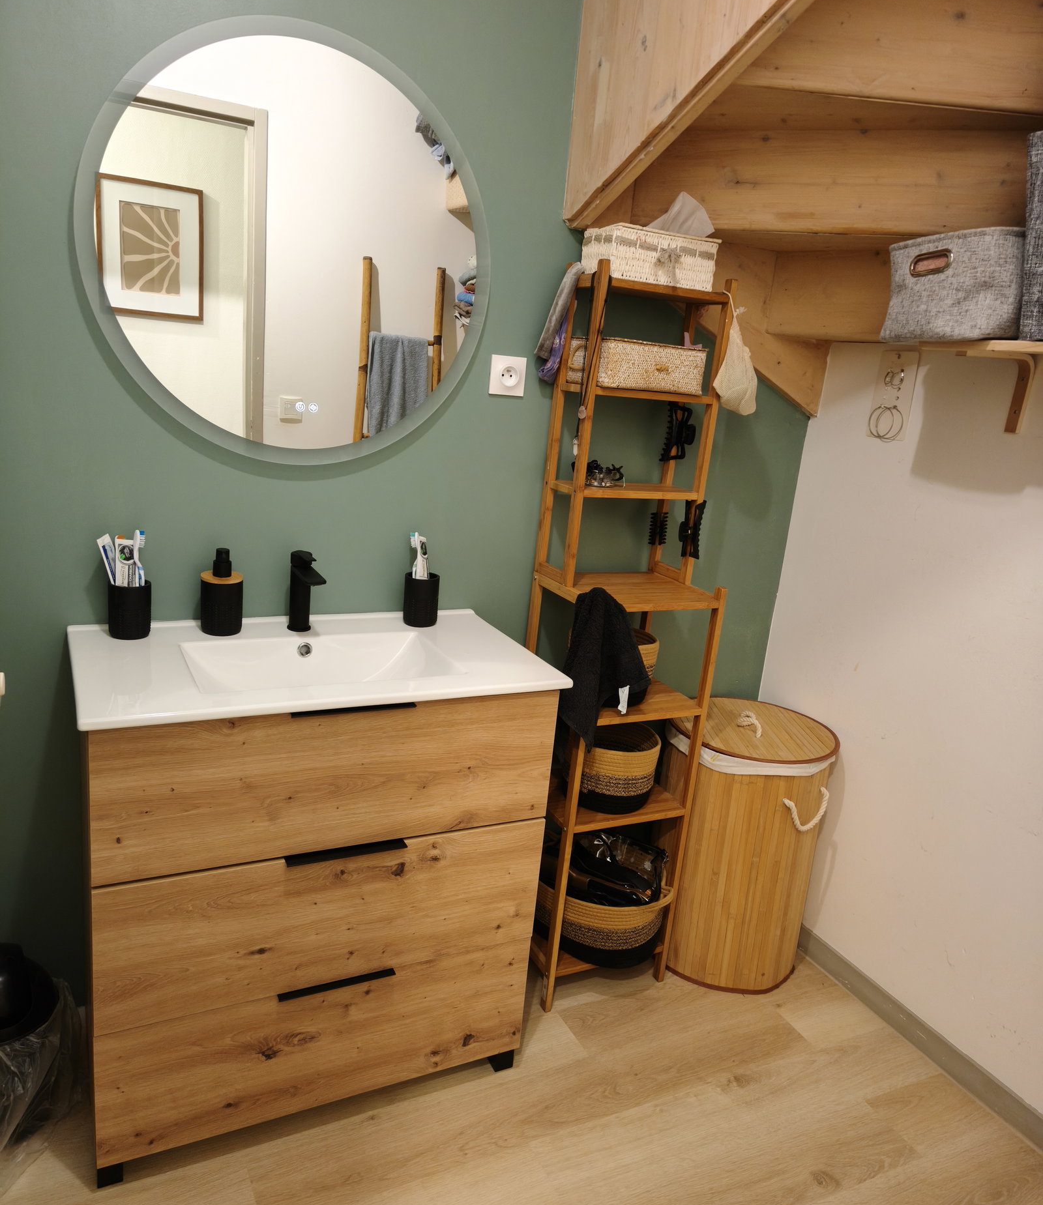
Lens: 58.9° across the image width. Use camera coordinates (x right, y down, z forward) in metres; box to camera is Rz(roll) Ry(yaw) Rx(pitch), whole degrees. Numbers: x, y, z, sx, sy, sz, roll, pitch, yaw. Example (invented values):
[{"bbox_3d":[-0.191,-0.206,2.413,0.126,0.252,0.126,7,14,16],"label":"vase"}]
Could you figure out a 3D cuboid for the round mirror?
[{"bbox_3d":[-0.400,-0.633,1.681,0.743,0.743,0.035,-2,17,-28],"label":"round mirror"}]

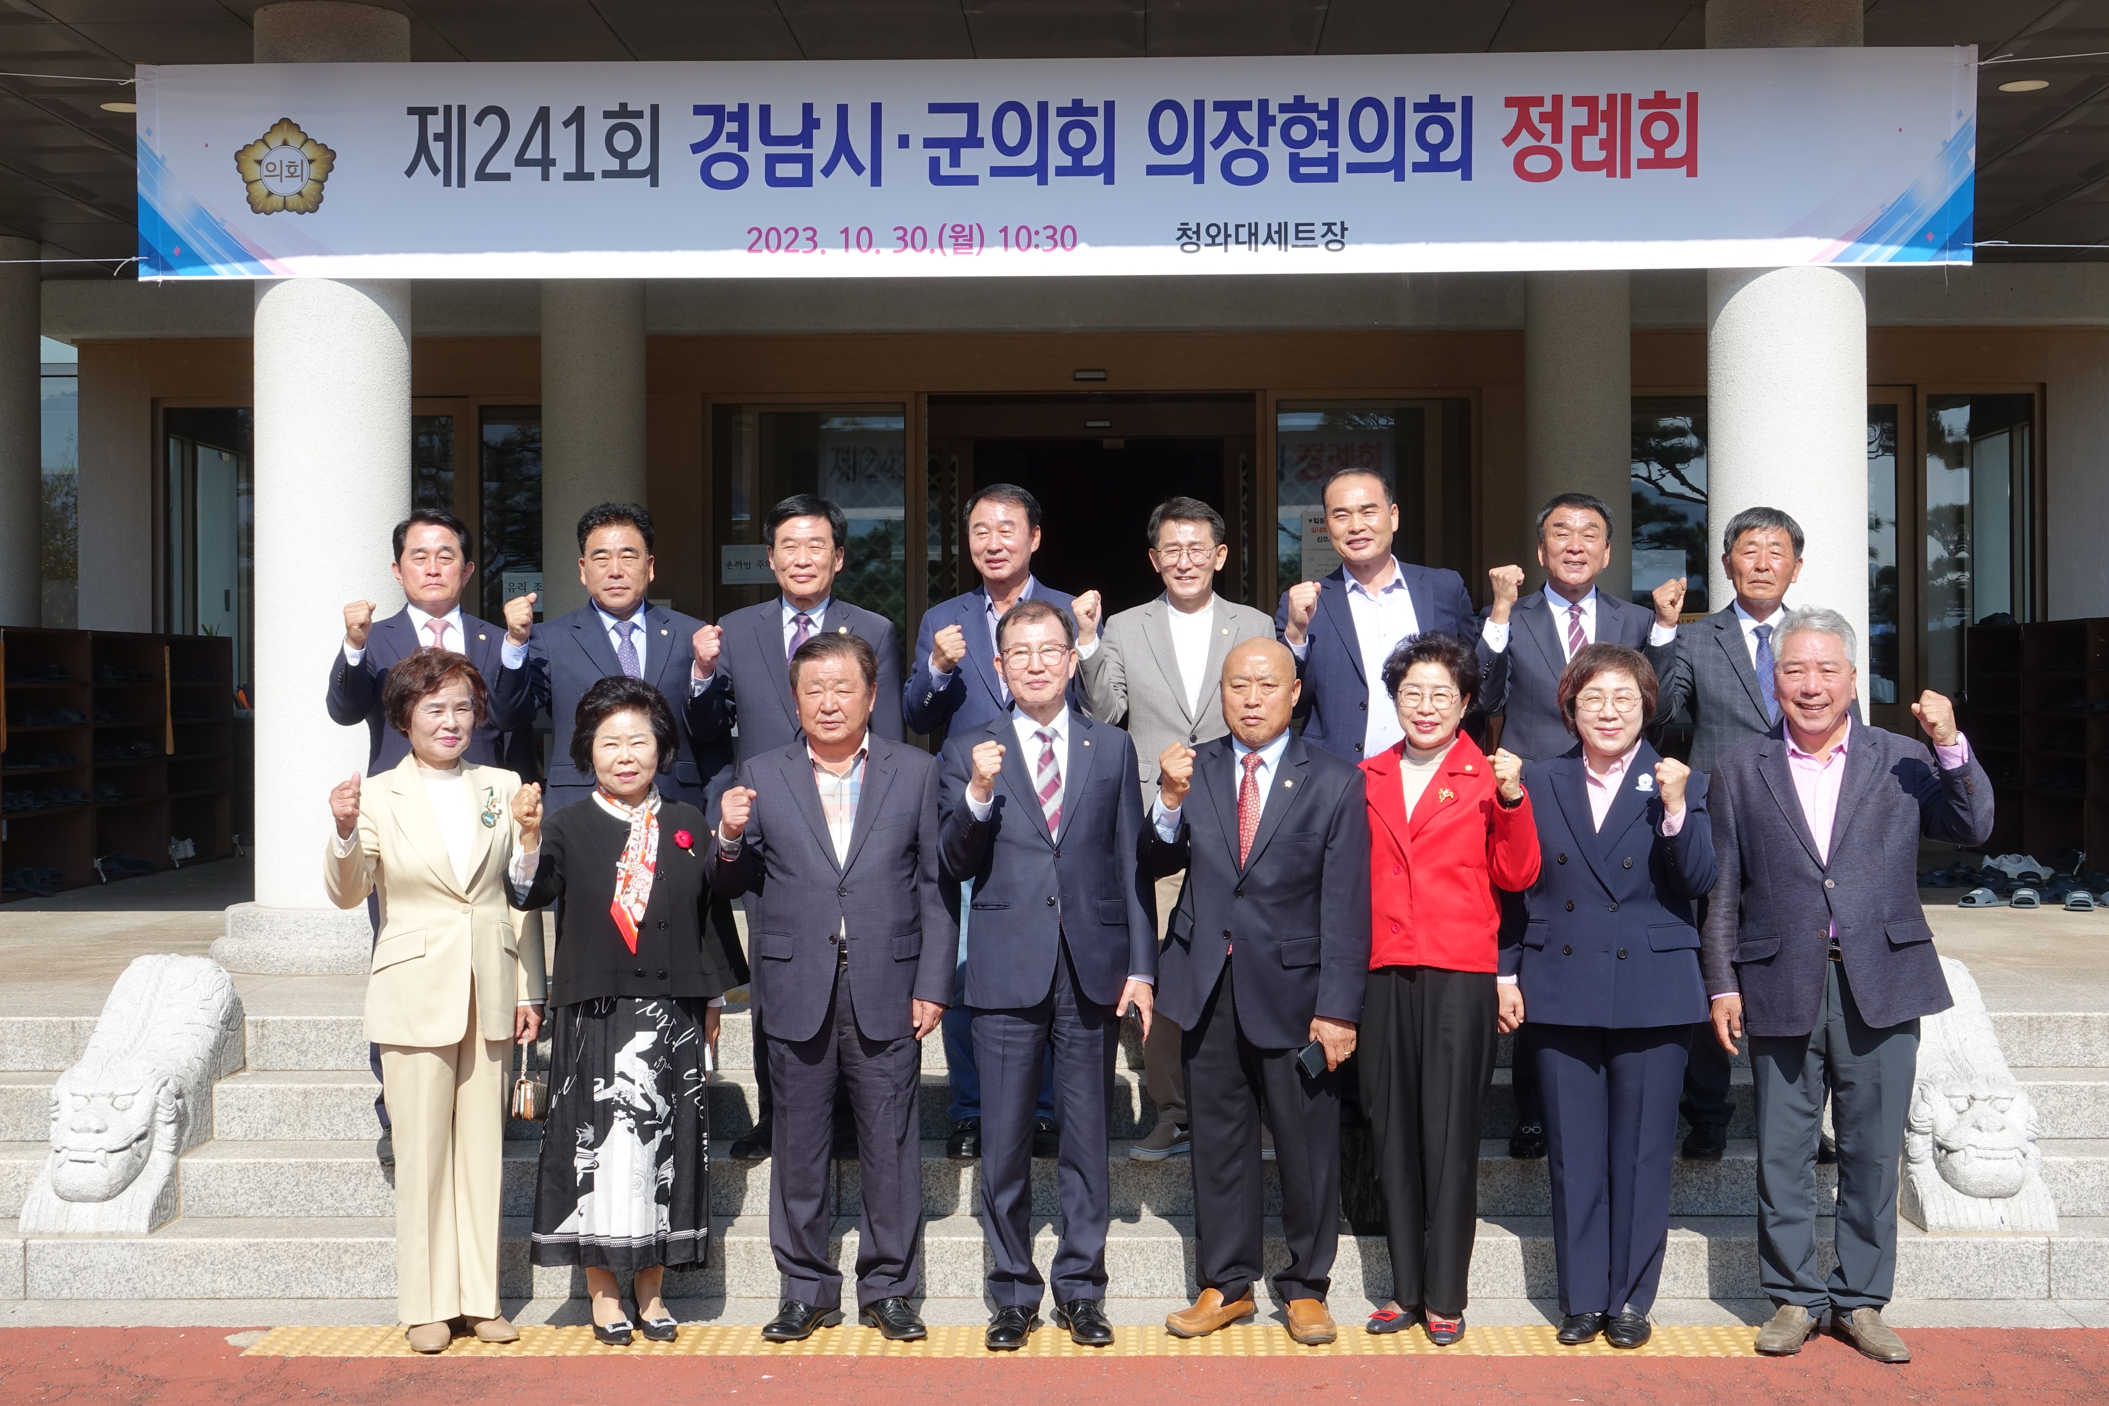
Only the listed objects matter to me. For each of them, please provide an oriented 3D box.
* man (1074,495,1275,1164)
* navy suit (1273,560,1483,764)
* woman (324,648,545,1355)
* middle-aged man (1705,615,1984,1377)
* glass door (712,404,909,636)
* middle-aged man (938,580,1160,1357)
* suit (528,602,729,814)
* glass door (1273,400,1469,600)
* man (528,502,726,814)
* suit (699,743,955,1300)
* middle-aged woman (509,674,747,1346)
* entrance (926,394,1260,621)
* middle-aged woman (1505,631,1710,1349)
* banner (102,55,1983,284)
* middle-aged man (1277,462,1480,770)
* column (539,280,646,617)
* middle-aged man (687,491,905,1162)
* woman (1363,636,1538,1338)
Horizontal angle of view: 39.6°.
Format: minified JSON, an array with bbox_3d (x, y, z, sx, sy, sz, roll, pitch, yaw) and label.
[{"bbox_3d":[0.316,0.314,7.640,0.524,1.717,0.410,0,0,3],"label":"man"},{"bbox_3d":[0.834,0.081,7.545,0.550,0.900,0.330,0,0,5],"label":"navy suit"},{"bbox_3d":[-1.419,0.684,6.696,0.505,1.616,0.400,0,0,-11],"label":"woman"},{"bbox_3d":[1.793,0.639,6.626,0.652,1.711,0.430,0,0,6],"label":"middle-aged man"},{"bbox_3d":[-1.298,-0.446,15.584,1.044,2.300,0.080,0,0,1],"label":"glass door"},{"bbox_3d":[-0.019,0.622,6.830,0.503,1.728,0.430,0,0,3],"label":"middle-aged man"},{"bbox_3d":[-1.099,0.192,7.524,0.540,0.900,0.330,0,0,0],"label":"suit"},{"bbox_3d":[1.677,-0.457,15.524,1.039,2.300,0.080,0,0,1],"label":"glass door"},{"bbox_3d":[-1.140,0.326,7.650,0.564,1.706,0.410,0,0,-3],"label":"man"},{"bbox_3d":[-0.526,0.757,6.900,0.582,1.357,0.370,0,0,0],"label":"suit"},{"bbox_3d":[-1.002,0.710,6.880,0.561,1.552,0.420,0,0,-10],"label":"middle-aged woman"},{"bbox_3d":[0.213,-0.381,16.100,1.830,2.646,0.300,0,0,1],"label":"entrance"},{"bbox_3d":[1.295,0.661,6.820,0.483,1.600,0.370,0,0,3],"label":"middle-aged woman"},{"bbox_3d":[0.007,-1.760,9.580,6.010,0.710,0.040,-1,0,2],"label":"banner"},{"bbox_3d":[0.858,0.284,7.720,0.547,1.811,0.420,0,0,6],"label":"middle-aged man"},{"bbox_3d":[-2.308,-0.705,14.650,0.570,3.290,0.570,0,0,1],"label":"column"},{"bbox_3d":[-0.676,0.310,7.650,0.572,1.734,0.410,0,0,0],"label":"middle-aged man"},{"bbox_3d":[0.930,0.660,6.900,0.427,1.654,0.400,0,0,3],"label":"woman"}]

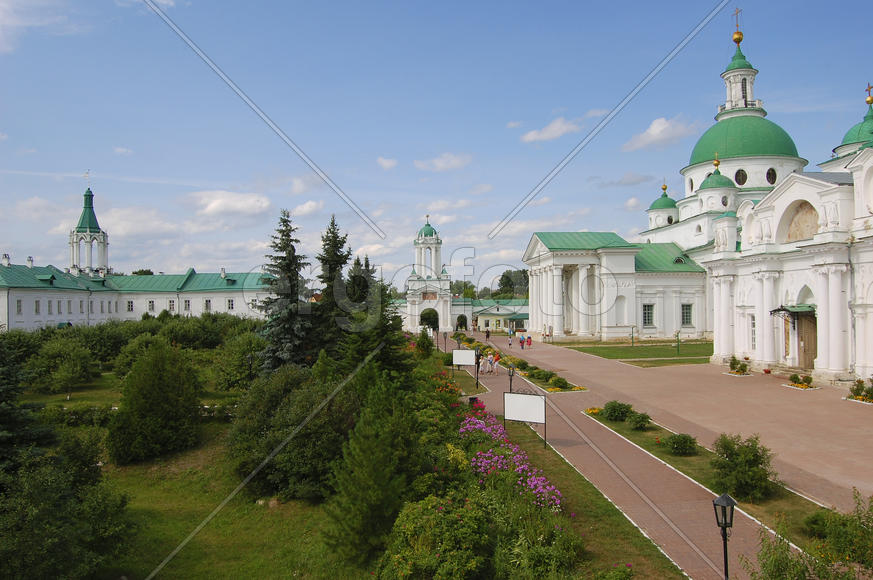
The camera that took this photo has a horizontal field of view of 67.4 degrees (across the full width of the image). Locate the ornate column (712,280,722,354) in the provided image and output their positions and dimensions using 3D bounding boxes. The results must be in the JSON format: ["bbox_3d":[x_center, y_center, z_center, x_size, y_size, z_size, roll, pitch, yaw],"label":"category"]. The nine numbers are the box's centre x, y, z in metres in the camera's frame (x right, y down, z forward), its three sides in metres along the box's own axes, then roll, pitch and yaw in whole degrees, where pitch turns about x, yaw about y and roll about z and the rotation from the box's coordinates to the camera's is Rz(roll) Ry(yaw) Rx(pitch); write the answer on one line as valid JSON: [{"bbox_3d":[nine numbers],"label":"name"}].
[{"bbox_3d":[24.768,2.291,57.400,0.850,6.700,0.850,0,-2,-1],"label":"ornate column"}]

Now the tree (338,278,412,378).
[{"bbox_3d":[-3.540,2.650,38.000,4.200,6.600,4.200,0,-1,-4],"label":"tree"}]

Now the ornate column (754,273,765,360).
[{"bbox_3d":[24.946,2.065,50.400,0.850,6.700,0.850,0,-2,-1],"label":"ornate column"}]

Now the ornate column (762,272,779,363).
[{"bbox_3d":[24.985,2.087,49.100,0.850,6.700,0.850,0,-2,-1],"label":"ornate column"}]

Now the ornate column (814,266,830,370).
[{"bbox_3d":[25.117,1.865,42.500,0.850,6.700,0.850,0,-2,-1],"label":"ornate column"}]

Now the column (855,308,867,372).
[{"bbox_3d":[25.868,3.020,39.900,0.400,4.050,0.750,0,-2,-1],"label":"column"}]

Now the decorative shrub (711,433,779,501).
[{"bbox_3d":[8.477,4.858,18.000,1.650,1.600,1.600,0,-2,0],"label":"decorative shrub"}]

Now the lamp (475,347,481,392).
[{"bbox_3d":[2.539,4.892,40.500,0.360,2.800,0.360,0,-1,-4],"label":"lamp"}]

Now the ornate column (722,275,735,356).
[{"bbox_3d":[24.832,2.243,56.000,0.850,6.700,0.850,0,-2,-1],"label":"ornate column"}]

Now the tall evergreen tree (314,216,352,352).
[{"bbox_3d":[-7.000,0.400,44.000,3.500,11.000,3.500,0,-1,-4],"label":"tall evergreen tree"}]

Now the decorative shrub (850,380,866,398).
[{"bbox_3d":[24.004,5.631,37.200,0.750,1.000,0.750,0,-2,0],"label":"decorative shrub"}]

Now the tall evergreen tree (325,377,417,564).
[{"bbox_3d":[-1.508,3.924,14.500,2.000,4.000,2.000,0,-1,-4],"label":"tall evergreen tree"}]

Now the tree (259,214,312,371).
[{"bbox_3d":[-9.250,0.450,40.000,3.700,10.800,3.700,0,-1,-4],"label":"tree"}]

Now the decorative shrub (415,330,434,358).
[{"bbox_3d":[-1.134,5.326,64.500,1.850,2.900,1.850,0,-2,0],"label":"decorative shrub"}]

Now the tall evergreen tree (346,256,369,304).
[{"bbox_3d":[-6.600,1.600,54.000,2.800,8.800,2.800,0,-1,-4],"label":"tall evergreen tree"}]

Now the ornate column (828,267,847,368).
[{"bbox_3d":[25.167,1.764,41.200,0.850,6.700,0.850,0,-2,-1],"label":"ornate column"}]

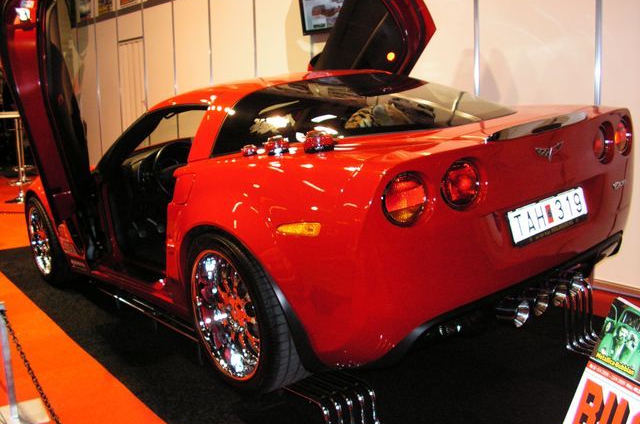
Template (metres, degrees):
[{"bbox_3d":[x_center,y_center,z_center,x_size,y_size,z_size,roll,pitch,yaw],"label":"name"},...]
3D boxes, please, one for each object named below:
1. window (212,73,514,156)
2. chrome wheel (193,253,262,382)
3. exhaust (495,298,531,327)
[{"bbox_3d":[0.238,-0.501,3.053,1.320,0.300,0.980,-15,14,-36],"label":"window"},{"bbox_3d":[-0.290,0.384,2.661,0.220,0.518,0.518,-15,14,-36],"label":"chrome wheel"},{"bbox_3d":[0.695,0.373,2.456,0.092,0.092,0.140,-15,14,-36],"label":"exhaust"}]

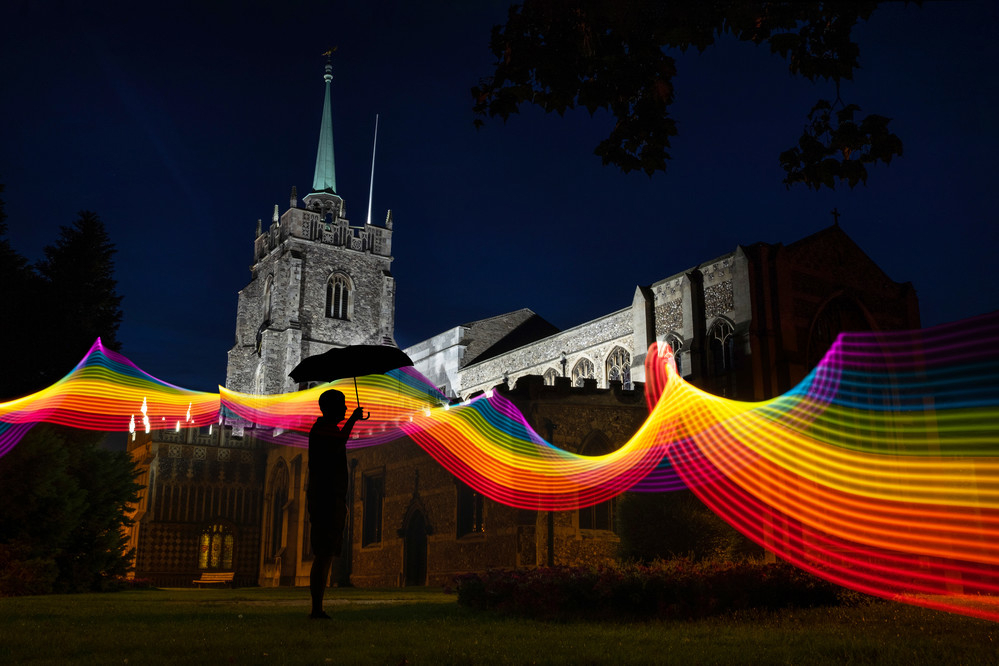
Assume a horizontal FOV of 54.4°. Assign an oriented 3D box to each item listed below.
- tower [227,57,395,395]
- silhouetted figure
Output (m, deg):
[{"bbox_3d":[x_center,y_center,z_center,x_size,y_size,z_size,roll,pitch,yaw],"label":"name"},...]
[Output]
[{"bbox_3d":[-13.604,-2.158,73.338,10.300,41.502,10.300,9,-17,-32],"label":"tower"},{"bbox_3d":[-1.274,1.300,7.547,0.430,1.750,0.500,1,-15,-5],"label":"silhouetted figure"}]

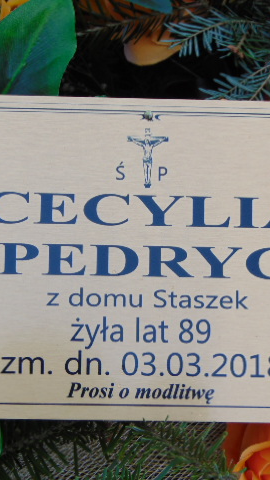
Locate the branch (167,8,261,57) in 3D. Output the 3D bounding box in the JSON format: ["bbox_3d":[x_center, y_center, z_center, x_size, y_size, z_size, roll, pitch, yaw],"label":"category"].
[{"bbox_3d":[0.048,-0.124,0.785,0.060,0.021,0.032,0,55,0],"label":"branch"}]

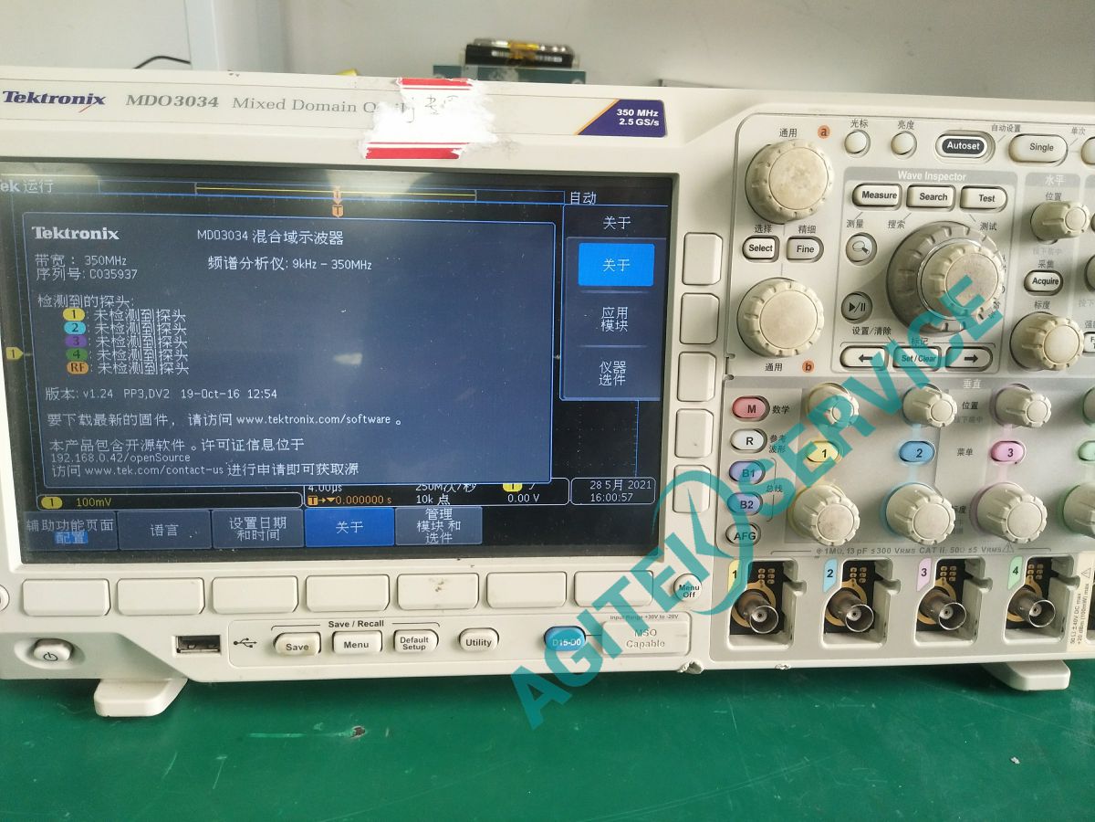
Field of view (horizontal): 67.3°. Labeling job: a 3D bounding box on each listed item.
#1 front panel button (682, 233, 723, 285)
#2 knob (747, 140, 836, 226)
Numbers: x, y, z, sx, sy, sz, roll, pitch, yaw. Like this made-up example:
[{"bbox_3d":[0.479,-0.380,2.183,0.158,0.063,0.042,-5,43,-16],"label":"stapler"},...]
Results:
[{"bbox_3d":[0.047,-0.046,0.248,0.011,0.015,0.002,0,9,-5],"label":"front panel button"},{"bbox_3d":[0.072,-0.068,0.242,0.024,0.024,0.011,0,9,-5],"label":"knob"}]

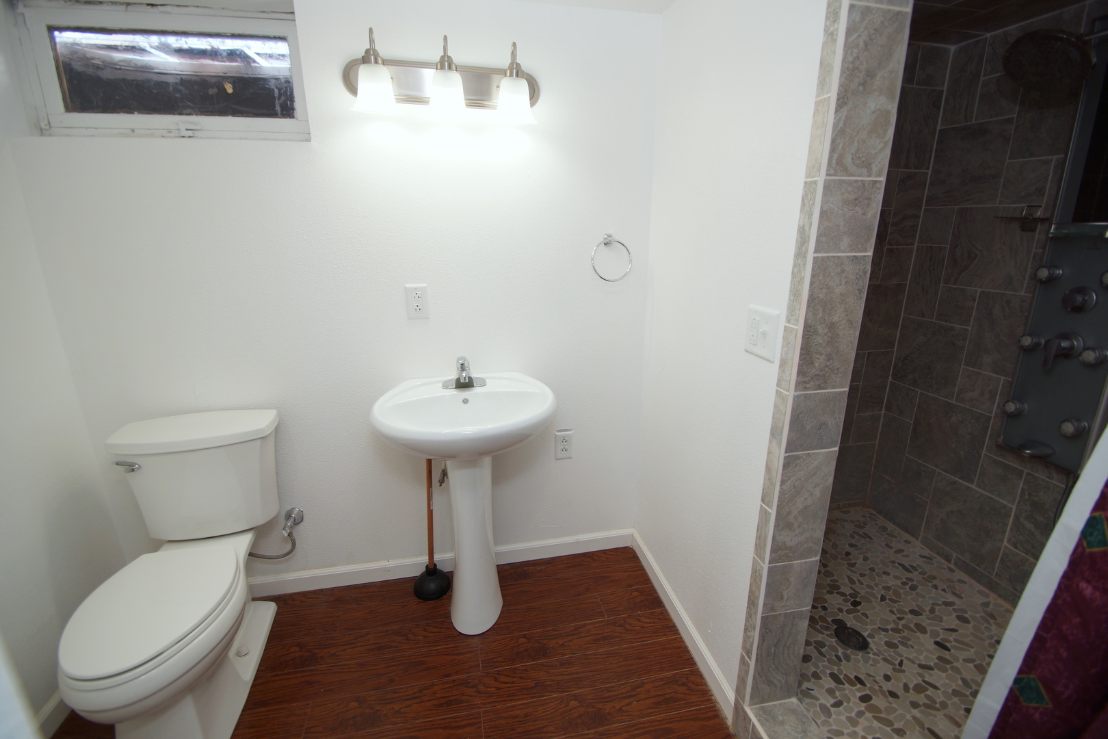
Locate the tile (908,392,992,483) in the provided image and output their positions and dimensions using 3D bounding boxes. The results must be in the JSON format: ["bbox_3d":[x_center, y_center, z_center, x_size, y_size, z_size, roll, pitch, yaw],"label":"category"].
[{"bbox_3d":[1.628,0.278,1.916,0.012,0.300,0.300,-2,15,-8],"label":"tile"}]

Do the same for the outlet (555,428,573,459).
[{"bbox_3d":[0.042,0.310,1.870,0.073,0.119,0.008,-3,16,-11],"label":"outlet"}]

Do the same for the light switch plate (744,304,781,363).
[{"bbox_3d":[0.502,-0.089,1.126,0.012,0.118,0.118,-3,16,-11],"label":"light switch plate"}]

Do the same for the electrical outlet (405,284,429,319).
[{"bbox_3d":[-0.499,-0.247,1.688,0.078,0.125,0.010,-3,15,-11],"label":"electrical outlet"}]

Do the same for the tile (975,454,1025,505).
[{"bbox_3d":[1.661,0.408,1.720,0.012,0.148,0.148,-2,15,-8],"label":"tile"}]

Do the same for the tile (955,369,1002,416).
[{"bbox_3d":[1.635,0.081,1.782,0.010,0.148,0.148,-3,16,-10],"label":"tile"}]

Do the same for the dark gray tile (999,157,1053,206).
[{"bbox_3d":[1.631,-0.643,1.595,0.010,0.147,0.146,-3,16,-11],"label":"dark gray tile"}]

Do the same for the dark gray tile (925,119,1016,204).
[{"bbox_3d":[1.606,-0.784,1.792,0.012,0.300,0.300,-2,15,-8],"label":"dark gray tile"}]

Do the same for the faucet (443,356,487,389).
[{"bbox_3d":[-0.304,0.013,1.558,0.153,0.116,0.145,-3,16,-11],"label":"faucet"}]

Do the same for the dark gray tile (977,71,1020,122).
[{"bbox_3d":[1.591,-0.975,1.652,0.010,0.148,0.148,-3,16,-10],"label":"dark gray tile"}]

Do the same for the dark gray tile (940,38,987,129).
[{"bbox_3d":[1.594,-1.095,1.790,0.012,0.300,0.148,-2,15,-8],"label":"dark gray tile"}]

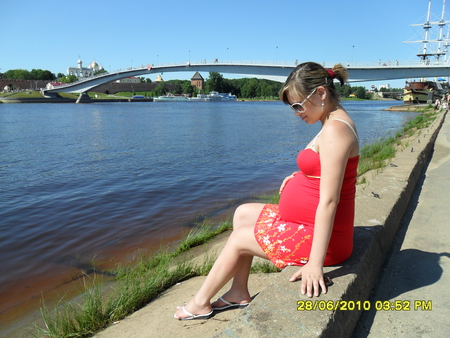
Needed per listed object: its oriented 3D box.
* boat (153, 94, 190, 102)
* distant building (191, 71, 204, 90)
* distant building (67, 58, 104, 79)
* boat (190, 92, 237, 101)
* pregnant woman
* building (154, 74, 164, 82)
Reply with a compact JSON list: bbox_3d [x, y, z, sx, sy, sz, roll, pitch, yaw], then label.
[{"bbox_3d":[-46.599,-61.406,305.898,7.000,7.000,42.000,7,13,32],"label":"boat"},{"bbox_3d":[-29.285,-93.181,374.000,11.000,22.000,11.000,7,13,32],"label":"distant building"},{"bbox_3d":[-134.181,-95.706,337.809,24.000,24.000,31.000,7,13,32],"label":"distant building"},{"bbox_3d":[-11.227,-70.293,342.874,8.500,8.000,55.000,7,13,32],"label":"boat"},{"bbox_3d":[0.172,0.178,1.611,0.800,1.240,0.500,4,12,18],"label":"pregnant woman"},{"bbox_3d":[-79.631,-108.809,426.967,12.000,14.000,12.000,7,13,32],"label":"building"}]

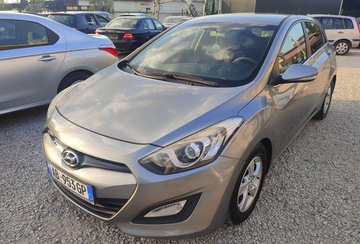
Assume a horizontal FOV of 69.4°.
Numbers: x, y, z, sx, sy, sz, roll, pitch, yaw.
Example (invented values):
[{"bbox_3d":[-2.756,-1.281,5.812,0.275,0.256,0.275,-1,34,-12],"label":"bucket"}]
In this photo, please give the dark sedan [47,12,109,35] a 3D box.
[{"bbox_3d":[-4.658,-4.666,13.245,1.760,1.470,4.250,6,23,14],"label":"dark sedan"}]

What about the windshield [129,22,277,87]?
[{"bbox_3d":[0.184,-0.714,2.464,1.360,0.170,0.980,16,52,35],"label":"windshield"}]

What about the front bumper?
[{"bbox_3d":[-0.538,0.294,1.879,1.740,0.580,0.600,17,27,35],"label":"front bumper"}]

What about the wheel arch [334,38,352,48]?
[{"bbox_3d":[6.479,-3.183,10.315,0.640,0.370,0.200,17,27,35],"label":"wheel arch"}]

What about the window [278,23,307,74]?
[{"bbox_3d":[1.043,-0.705,2.399,0.080,0.420,0.950,-6,13,42],"label":"window"}]

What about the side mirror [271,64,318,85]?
[{"bbox_3d":[0.942,-0.386,2.092,0.260,0.165,0.220,17,27,35],"label":"side mirror"}]

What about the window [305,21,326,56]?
[{"bbox_3d":[1.685,-1.034,3.175,0.080,0.360,0.880,-6,13,42],"label":"window"}]

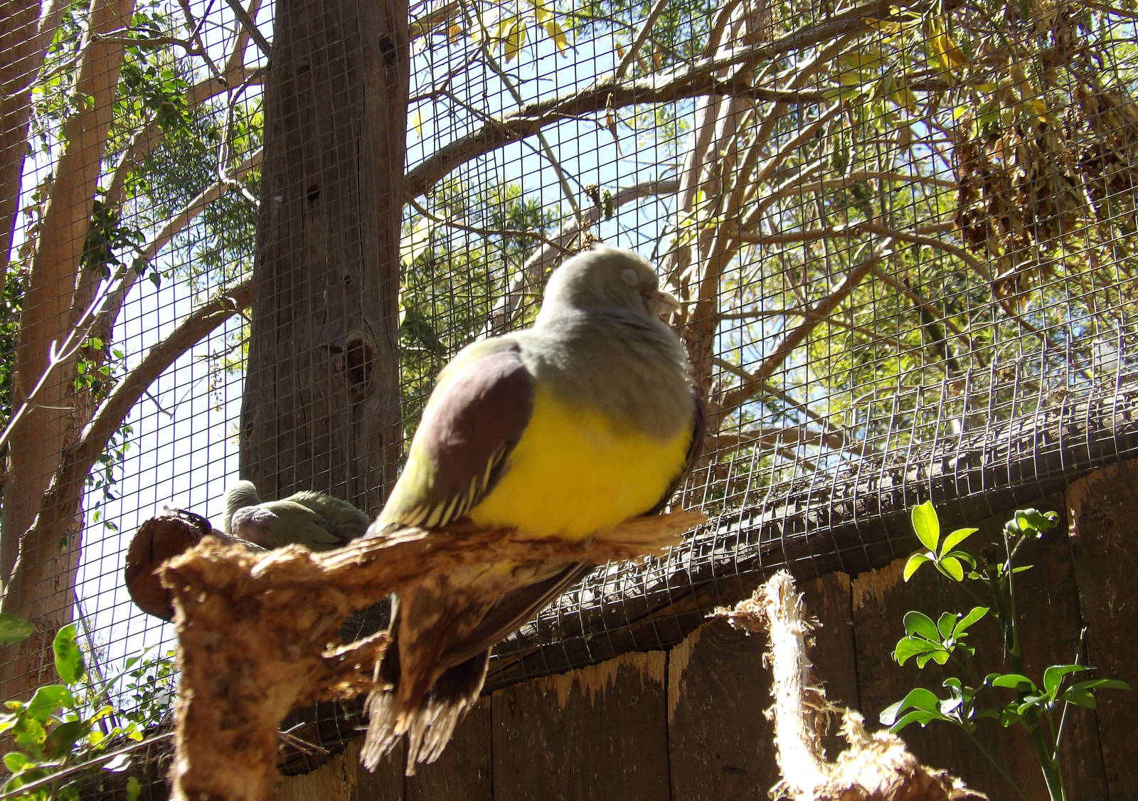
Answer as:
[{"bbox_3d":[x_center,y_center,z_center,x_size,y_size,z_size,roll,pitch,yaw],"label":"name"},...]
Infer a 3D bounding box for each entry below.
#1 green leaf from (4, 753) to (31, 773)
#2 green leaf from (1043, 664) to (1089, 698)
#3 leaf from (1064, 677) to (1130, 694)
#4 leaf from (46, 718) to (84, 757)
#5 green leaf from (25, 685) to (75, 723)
[{"bbox_3d":[-0.315,0.207,1.350,0.017,0.012,0.014,-1,-28,0],"label":"green leaf"},{"bbox_3d":[0.336,0.190,1.600,0.033,0.021,0.026,-1,-28,0],"label":"green leaf"},{"bbox_3d":[0.357,0.193,1.600,0.046,0.012,0.022,-1,-28,0],"label":"leaf"},{"bbox_3d":[-0.287,0.192,1.350,0.023,0.020,0.018,-1,-28,0],"label":"leaf"},{"bbox_3d":[-0.296,0.173,1.350,0.029,0.020,0.020,-1,-28,0],"label":"green leaf"}]

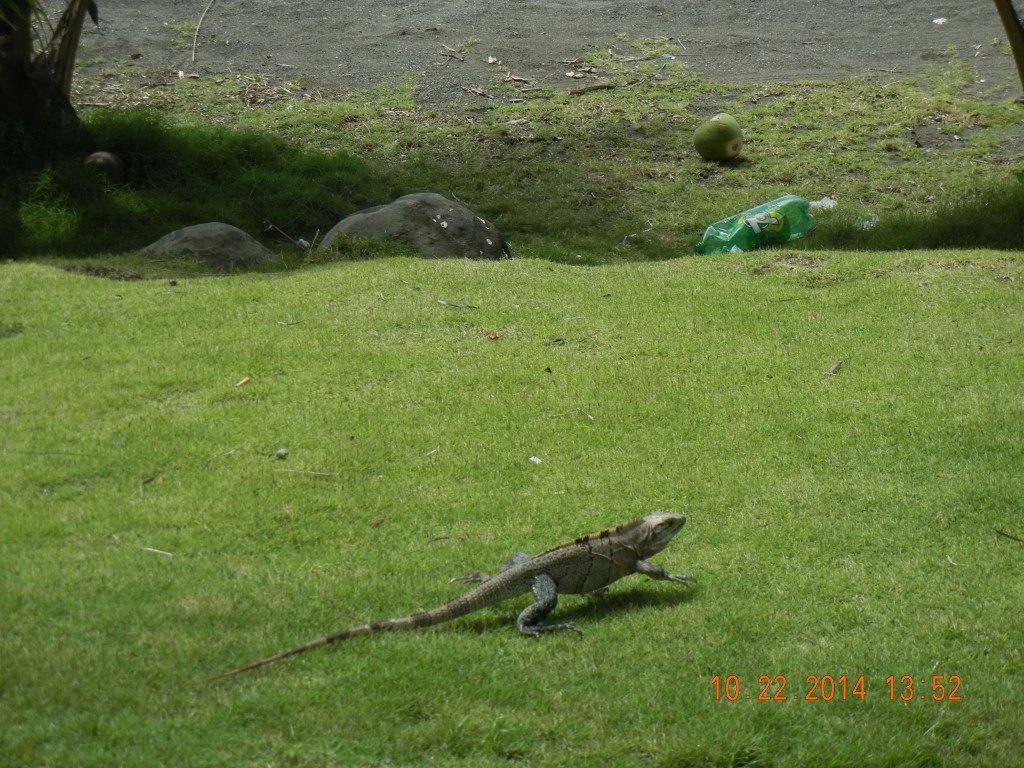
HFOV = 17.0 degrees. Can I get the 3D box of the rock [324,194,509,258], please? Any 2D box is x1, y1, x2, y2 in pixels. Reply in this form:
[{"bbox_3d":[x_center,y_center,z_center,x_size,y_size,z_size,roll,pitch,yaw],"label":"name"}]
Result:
[{"bbox_3d":[-0.270,-0.425,9.500,0.490,0.220,0.360,0,12,0],"label":"rock"}]

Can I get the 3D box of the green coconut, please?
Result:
[{"bbox_3d":[0.701,-0.841,11.700,0.168,0.165,0.168,0,12,0],"label":"green coconut"}]

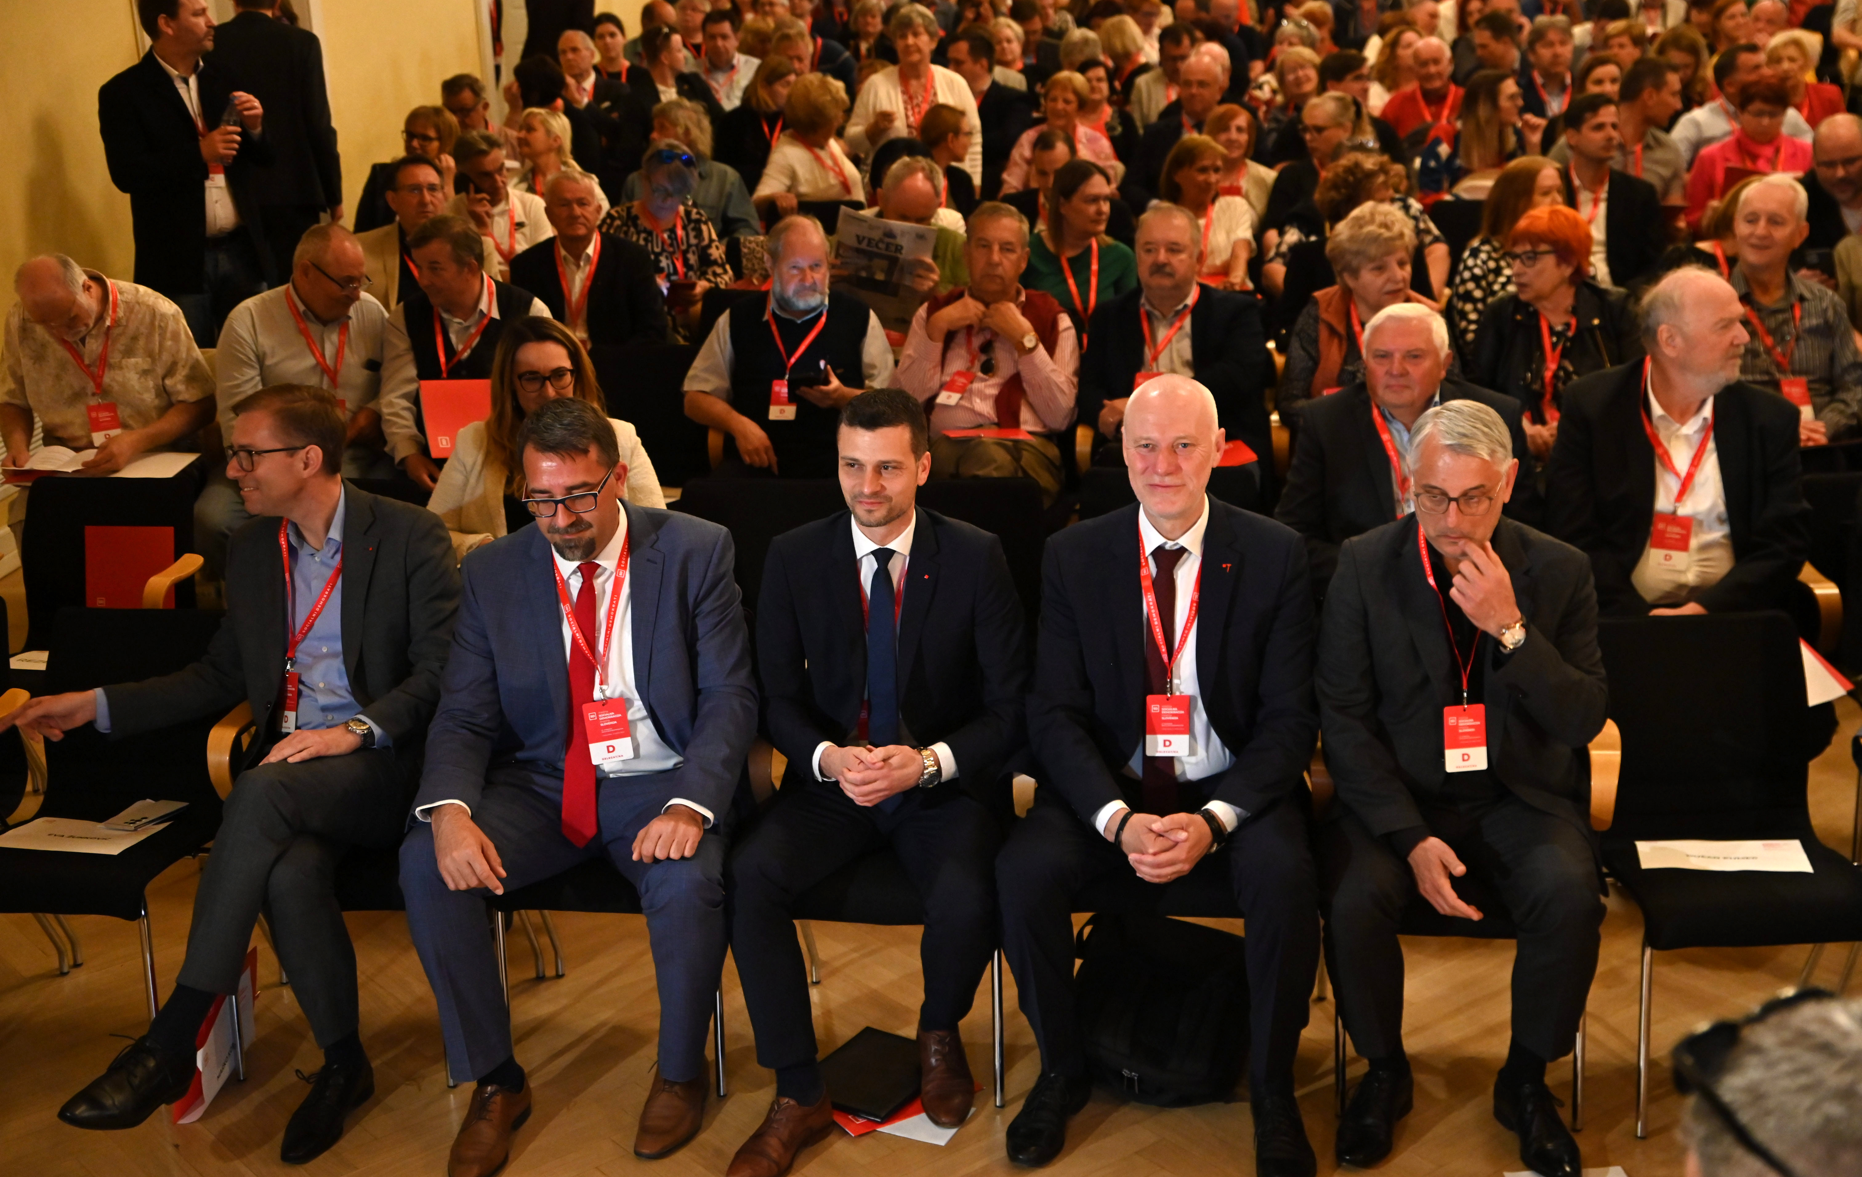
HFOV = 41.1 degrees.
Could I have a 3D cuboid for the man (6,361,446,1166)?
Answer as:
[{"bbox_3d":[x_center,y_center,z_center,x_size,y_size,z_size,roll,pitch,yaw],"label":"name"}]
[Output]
[{"bbox_3d":[-1.295,0.288,4.591,0.757,1.310,0.726,4,19,17],"label":"man"}]

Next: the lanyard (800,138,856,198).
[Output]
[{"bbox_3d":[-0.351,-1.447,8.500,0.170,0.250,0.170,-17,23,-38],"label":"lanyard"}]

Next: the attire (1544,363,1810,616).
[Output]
[{"bbox_3d":[1.537,-0.161,5.131,0.540,0.640,0.420,2,18,11],"label":"attire"}]

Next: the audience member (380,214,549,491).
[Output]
[{"bbox_3d":[-1.237,-0.269,6.351,0.530,1.270,0.780,2,18,11],"label":"audience member"}]

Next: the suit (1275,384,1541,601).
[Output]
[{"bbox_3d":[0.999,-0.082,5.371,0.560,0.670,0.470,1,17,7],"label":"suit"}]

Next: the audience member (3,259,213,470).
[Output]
[{"bbox_3d":[-2.192,-0.236,6.460,0.620,1.220,0.800,-1,18,5],"label":"audience member"}]

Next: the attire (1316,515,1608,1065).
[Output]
[{"bbox_3d":[0.902,0.342,4.235,0.510,0.880,0.640,0,18,8],"label":"attire"}]

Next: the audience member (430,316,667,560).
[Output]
[{"bbox_3d":[-0.787,0.094,5.172,0.500,1.250,0.740,0,18,8],"label":"audience member"}]

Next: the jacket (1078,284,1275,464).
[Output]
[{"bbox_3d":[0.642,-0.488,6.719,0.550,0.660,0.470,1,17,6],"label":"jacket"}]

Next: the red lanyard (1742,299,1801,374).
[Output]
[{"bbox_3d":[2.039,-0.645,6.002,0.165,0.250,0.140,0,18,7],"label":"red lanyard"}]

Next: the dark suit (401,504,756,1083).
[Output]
[{"bbox_3d":[-0.614,0.361,4.631,0.590,0.990,0.660,1,17,5],"label":"dark suit"}]

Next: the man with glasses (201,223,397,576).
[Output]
[{"bbox_3d":[-1.613,-0.273,6.376,0.570,1.270,0.760,0,18,7],"label":"man with glasses"}]

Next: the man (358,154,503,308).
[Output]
[{"bbox_3d":[-1.489,-0.633,7.418,0.540,1.300,0.720,0,18,7],"label":"man"}]

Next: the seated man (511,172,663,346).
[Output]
[{"bbox_3d":[-1.059,-0.567,7.430,0.540,1.320,0.820,0,17,3],"label":"seated man"}]

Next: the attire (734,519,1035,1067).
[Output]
[{"bbox_3d":[-0.074,0.365,4.572,0.520,1.000,0.660,1,17,5],"label":"attire"}]

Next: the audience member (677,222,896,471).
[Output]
[{"bbox_3d":[-0.387,-0.254,6.189,0.570,1.290,0.800,-1,18,5],"label":"audience member"}]

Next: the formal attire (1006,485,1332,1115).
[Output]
[{"bbox_3d":[0.399,0.351,4.289,0.560,0.980,0.620,0,18,8],"label":"formal attire"}]

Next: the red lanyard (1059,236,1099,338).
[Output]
[{"bbox_3d":[0.466,-0.919,7.695,0.130,0.350,0.130,0,17,4],"label":"red lanyard"}]

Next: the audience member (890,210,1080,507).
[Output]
[{"bbox_3d":[0.155,-0.334,6.618,0.550,1.320,0.820,0,17,4],"label":"audience member"}]

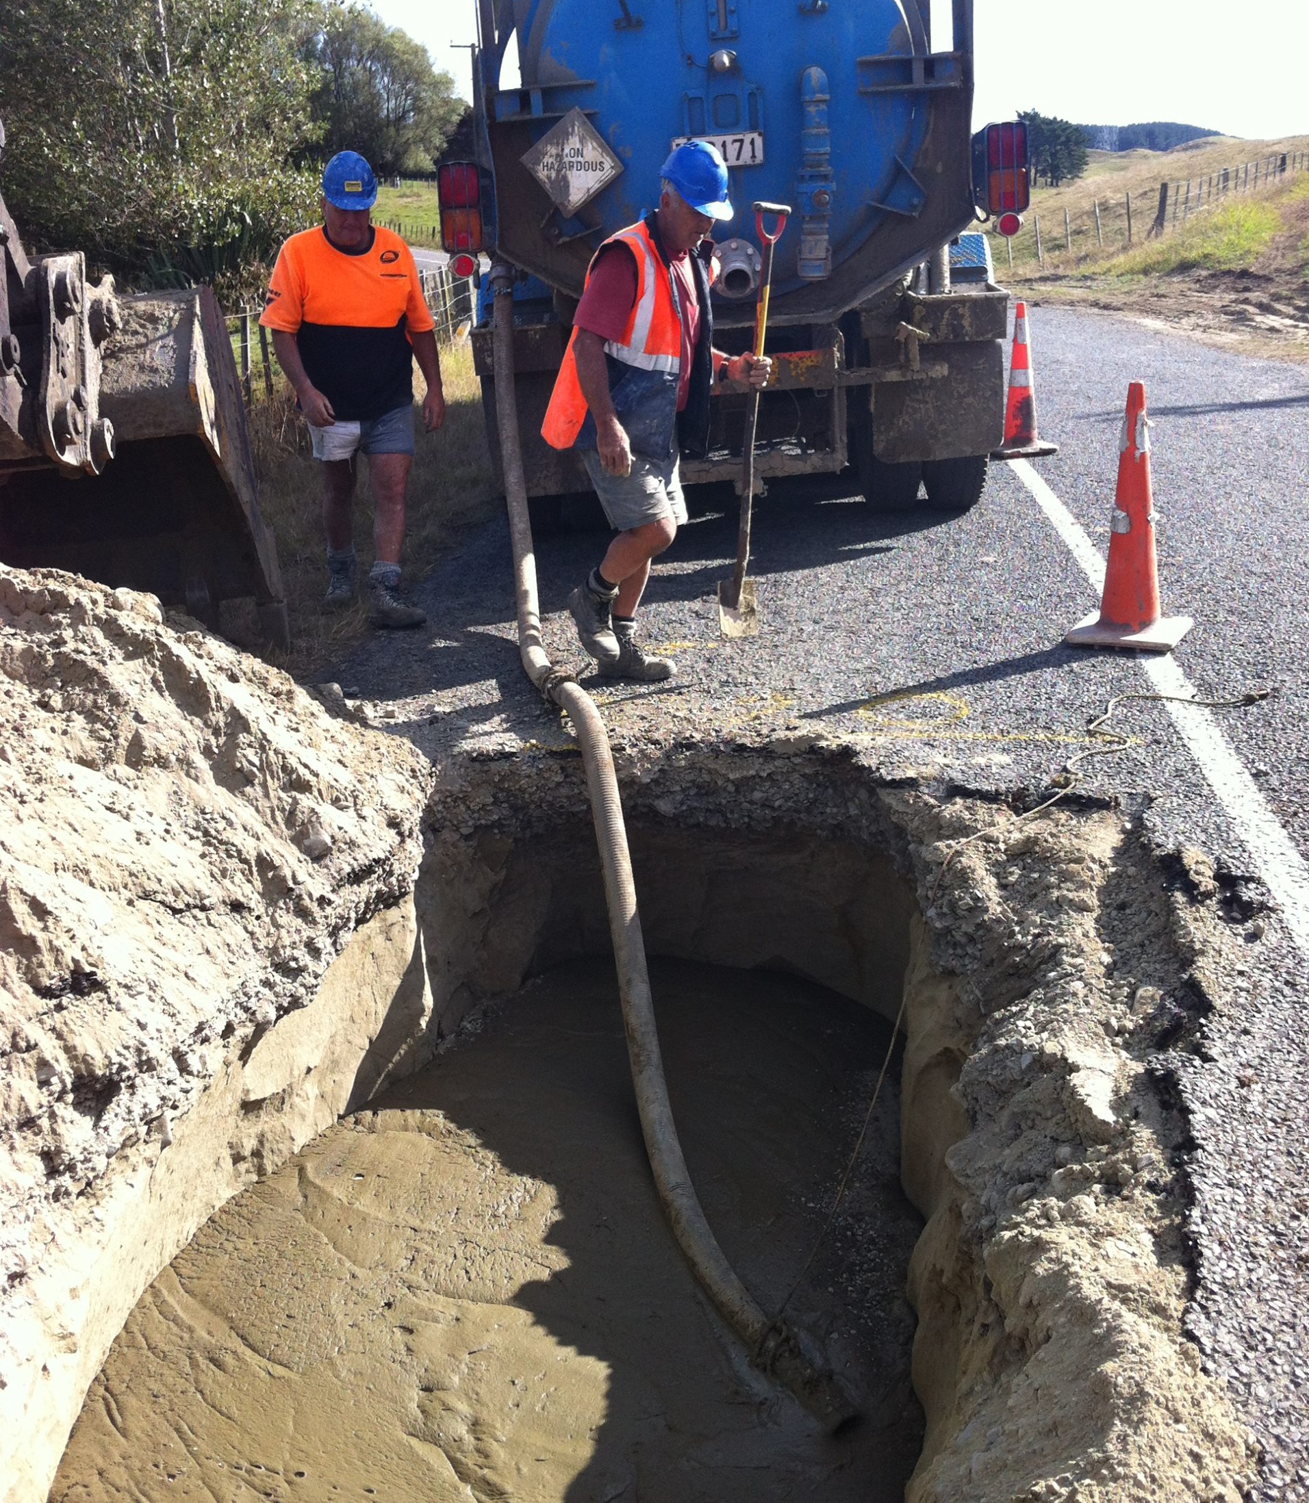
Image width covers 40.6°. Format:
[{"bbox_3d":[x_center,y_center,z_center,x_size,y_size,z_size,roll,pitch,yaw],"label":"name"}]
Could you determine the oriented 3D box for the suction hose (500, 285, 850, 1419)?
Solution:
[{"bbox_3d":[-0.185,-0.311,5.392,0.420,2.150,4.600,-6,19,-10],"label":"suction hose"}]

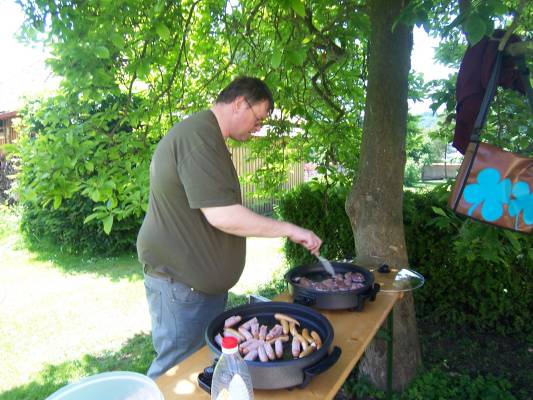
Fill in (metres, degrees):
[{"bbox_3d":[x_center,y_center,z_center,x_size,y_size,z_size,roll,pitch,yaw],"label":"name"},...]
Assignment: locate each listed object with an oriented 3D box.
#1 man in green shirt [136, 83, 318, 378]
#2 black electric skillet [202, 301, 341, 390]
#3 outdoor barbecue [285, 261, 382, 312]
[{"bbox_3d":[-0.144,0.370,1.609,0.780,1.780,0.570,-4,9,-20],"label":"man in green shirt"},{"bbox_3d":[0.006,0.501,1.216,0.490,0.115,0.470,-1,8,0],"label":"black electric skillet"},{"bbox_3d":[0.311,0.424,1.719,0.480,0.115,0.460,-1,8,0],"label":"outdoor barbecue"}]

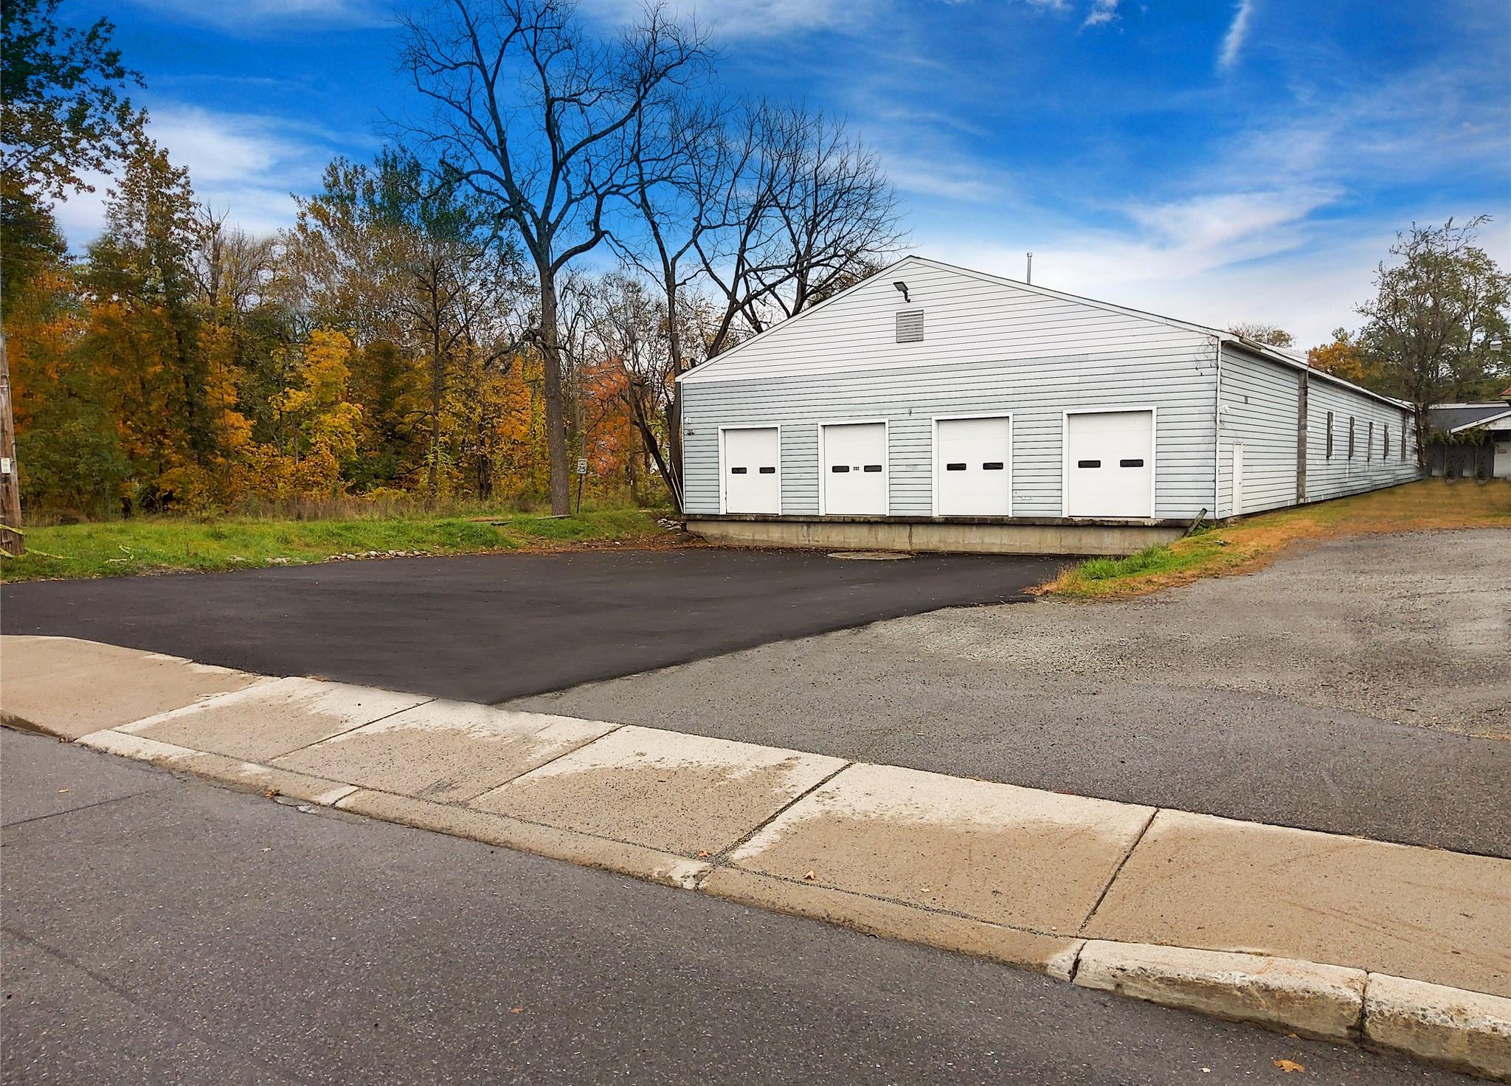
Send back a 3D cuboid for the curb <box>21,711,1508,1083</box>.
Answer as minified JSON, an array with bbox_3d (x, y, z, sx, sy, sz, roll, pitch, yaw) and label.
[{"bbox_3d":[-1.479,1.234,5.352,8.500,0.150,0.270,1,4,33],"label":"curb"}]

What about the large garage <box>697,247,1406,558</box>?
[{"bbox_3d":[21.794,-6.292,60.690,19.080,9.530,59.000,2,4,35],"label":"large garage"}]

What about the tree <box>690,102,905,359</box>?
[{"bbox_3d":[1.872,-11.036,52.508,9.813,19.217,9.813,-1,4,0],"label":"tree"}]

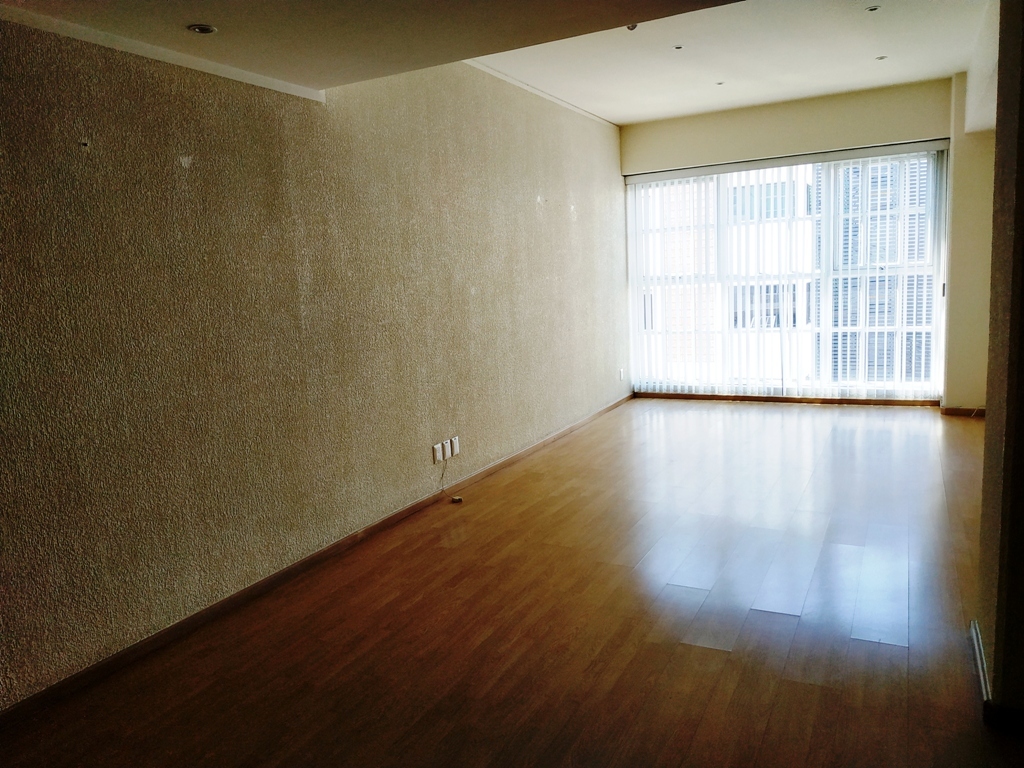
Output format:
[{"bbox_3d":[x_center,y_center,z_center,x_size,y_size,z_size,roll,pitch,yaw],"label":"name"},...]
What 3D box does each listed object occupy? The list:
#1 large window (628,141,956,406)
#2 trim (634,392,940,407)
[{"bbox_3d":[2.622,-1.017,7.176,2.960,2.325,0.100,1,10,29],"label":"large window"},{"bbox_3d":[2.709,0.161,7.375,2.977,0.062,0.016,1,10,29],"label":"trim"}]

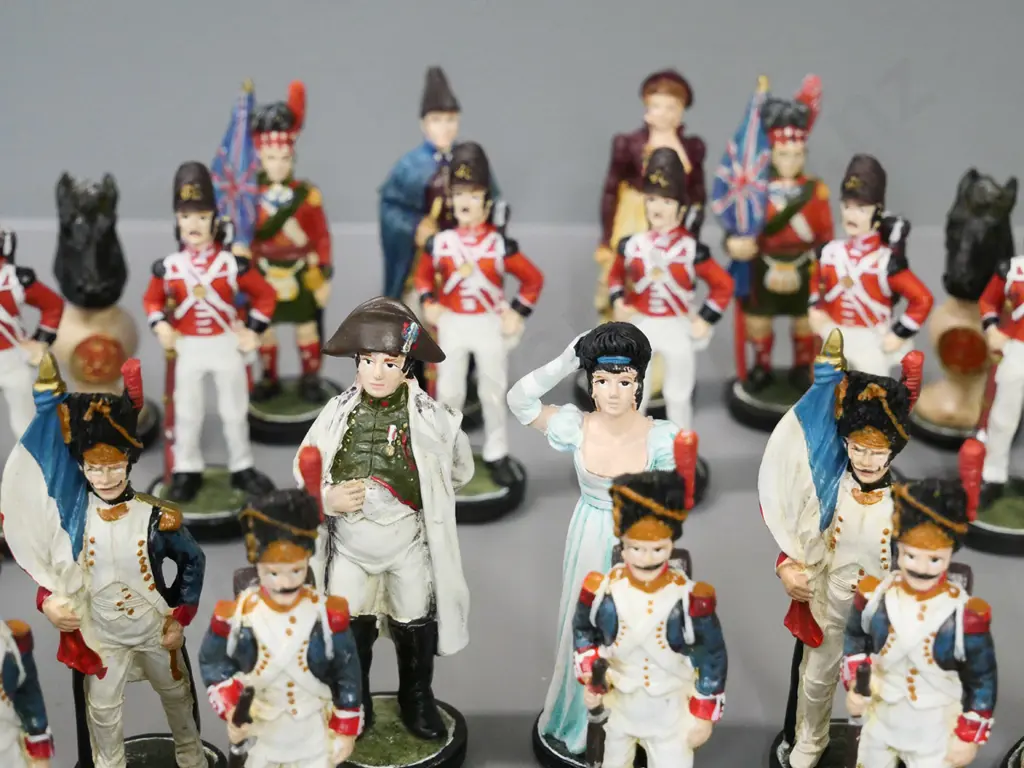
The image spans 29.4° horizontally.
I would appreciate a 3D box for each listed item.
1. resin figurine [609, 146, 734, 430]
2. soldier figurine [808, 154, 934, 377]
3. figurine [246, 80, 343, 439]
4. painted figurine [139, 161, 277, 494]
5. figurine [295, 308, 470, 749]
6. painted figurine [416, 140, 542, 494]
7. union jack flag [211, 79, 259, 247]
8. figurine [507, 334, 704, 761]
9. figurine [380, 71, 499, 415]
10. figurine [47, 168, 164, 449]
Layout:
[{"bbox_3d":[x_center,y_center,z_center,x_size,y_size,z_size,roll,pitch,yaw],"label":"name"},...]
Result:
[{"bbox_3d":[0.032,-0.011,0.423,0.030,0.082,0.028,5,24,12],"label":"resin figurine"},{"bbox_3d":[0.085,-0.011,0.477,0.034,0.094,0.034,12,28,24],"label":"soldier figurine"},{"bbox_3d":[-0.055,-0.030,0.463,0.029,0.085,0.028,-1,23,-2],"label":"figurine"},{"bbox_3d":[-0.065,-0.009,0.417,0.030,0.082,0.028,0,23,0],"label":"painted figurine"},{"bbox_3d":[-0.021,0.026,0.328,0.030,0.087,0.028,2,23,6],"label":"figurine"},{"bbox_3d":[-0.011,-0.014,0.482,0.035,0.095,0.033,3,26,5],"label":"painted figurine"},{"bbox_3d":[-0.071,-0.055,0.505,0.013,0.046,0.008,-3,26,-7],"label":"union jack flag"},{"bbox_3d":[0.018,0.032,0.384,0.038,0.096,0.033,1,26,3],"label":"figurine"},{"bbox_3d":[-0.020,-0.038,0.528,0.033,0.099,0.033,-4,26,-9],"label":"figurine"},{"bbox_3d":[-0.112,-0.022,0.524,0.031,0.072,0.032,-6,26,-12],"label":"figurine"}]

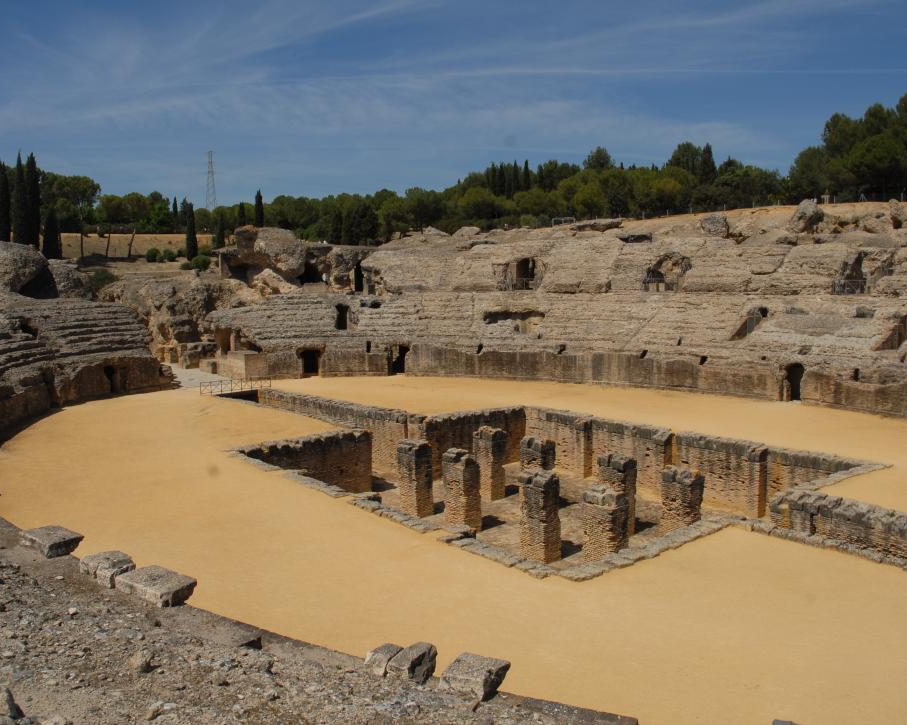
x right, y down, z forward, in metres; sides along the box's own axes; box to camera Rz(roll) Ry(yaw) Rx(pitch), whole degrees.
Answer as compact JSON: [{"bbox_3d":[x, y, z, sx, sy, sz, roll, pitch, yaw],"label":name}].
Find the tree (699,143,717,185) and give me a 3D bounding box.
[{"bbox_3d":[40.111,-30.715,128.420,2.563,7.738,2.563,2,6,17],"label":"tree"}]

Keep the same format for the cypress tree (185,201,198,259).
[{"bbox_3d":[-32.425,-16.398,100.642,1.531,7.302,1.531,-2,6,-18],"label":"cypress tree"}]

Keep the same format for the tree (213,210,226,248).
[{"bbox_3d":[-35.723,-20.059,123.617,1.754,6.016,1.754,-2,6,-16],"label":"tree"}]

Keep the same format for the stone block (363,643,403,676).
[{"bbox_3d":[-1.147,4.902,13.432,0.420,0.340,0.520,3,7,30],"label":"stone block"}]

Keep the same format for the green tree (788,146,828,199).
[{"bbox_3d":[43.350,-23.009,99.303,4.494,6.610,4.494,2,6,23],"label":"green tree"}]

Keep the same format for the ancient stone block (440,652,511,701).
[{"bbox_3d":[0.348,4.950,12.834,0.760,0.360,0.780,3,6,25],"label":"ancient stone block"}]

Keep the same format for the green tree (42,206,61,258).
[{"bbox_3d":[-49.256,-15.778,99.515,2.089,6.545,2.089,-3,6,-26],"label":"green tree"}]

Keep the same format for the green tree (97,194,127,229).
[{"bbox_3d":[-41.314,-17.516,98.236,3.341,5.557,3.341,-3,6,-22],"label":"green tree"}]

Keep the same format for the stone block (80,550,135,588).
[{"bbox_3d":[-7.467,4.479,17.610,1.080,0.380,0.720,4,7,32],"label":"stone block"}]

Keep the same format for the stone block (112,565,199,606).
[{"bbox_3d":[-5.099,3.814,13.936,1.214,0.250,0.740,4,7,34],"label":"stone block"}]

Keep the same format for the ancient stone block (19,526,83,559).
[{"bbox_3d":[-8.037,3.571,16.269,1.218,0.266,0.708,4,8,38],"label":"ancient stone block"}]

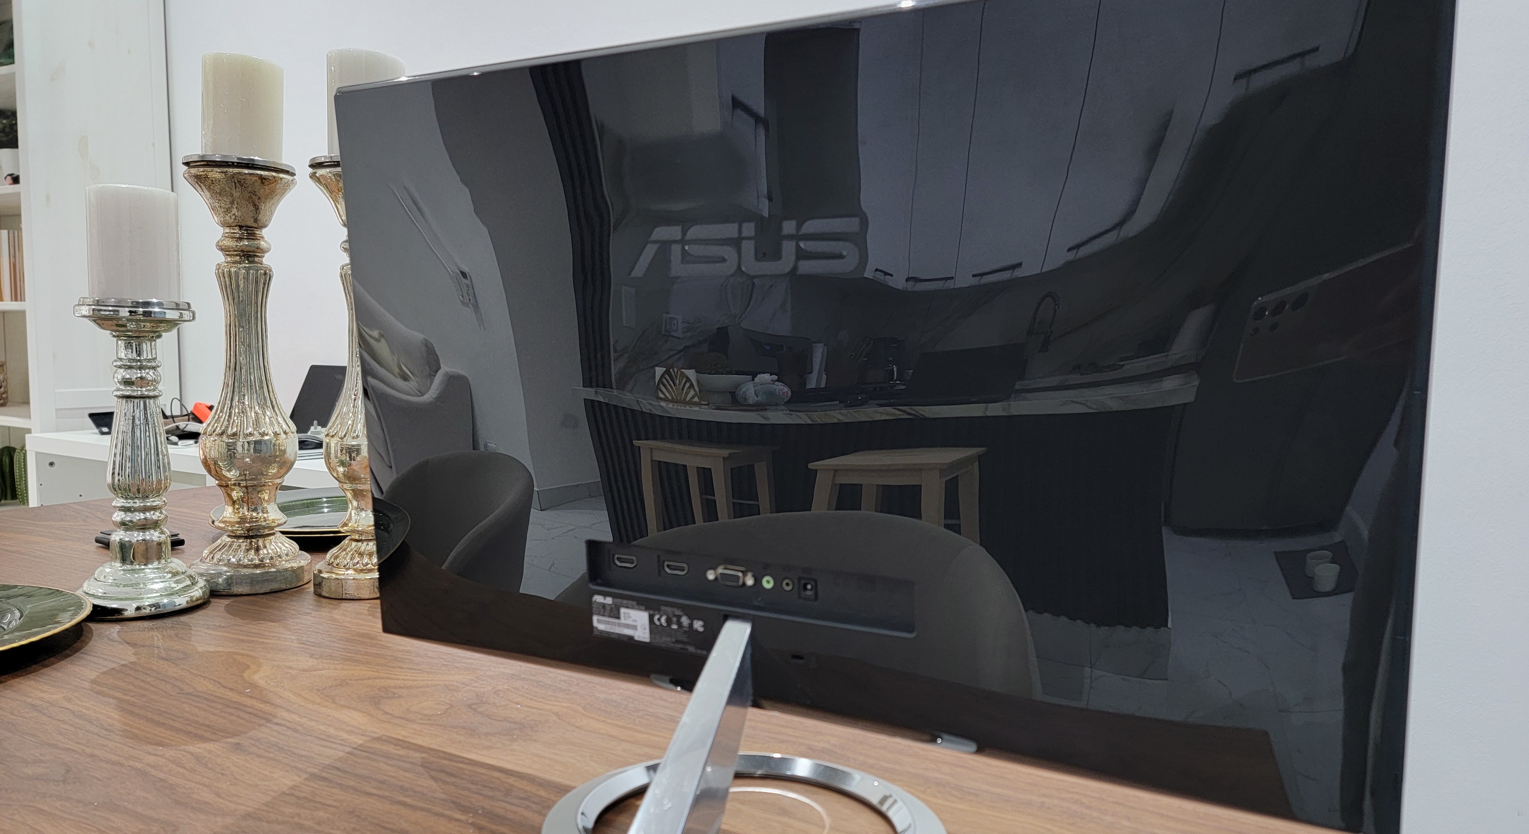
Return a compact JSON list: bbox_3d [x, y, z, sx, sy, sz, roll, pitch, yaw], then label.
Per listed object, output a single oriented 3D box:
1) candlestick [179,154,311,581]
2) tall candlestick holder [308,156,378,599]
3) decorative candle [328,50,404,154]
[{"bbox_3d":[-0.570,-0.045,1.168,0.121,0.460,0.121,3,5,29],"label":"candlestick"},{"bbox_3d":[-0.430,-0.042,1.157,0.120,0.459,0.120,3,5,29],"label":"tall candlestick holder"},{"bbox_3d":[-0.426,-0.327,1.138,0.077,0.111,0.077,3,5,29],"label":"decorative candle"}]

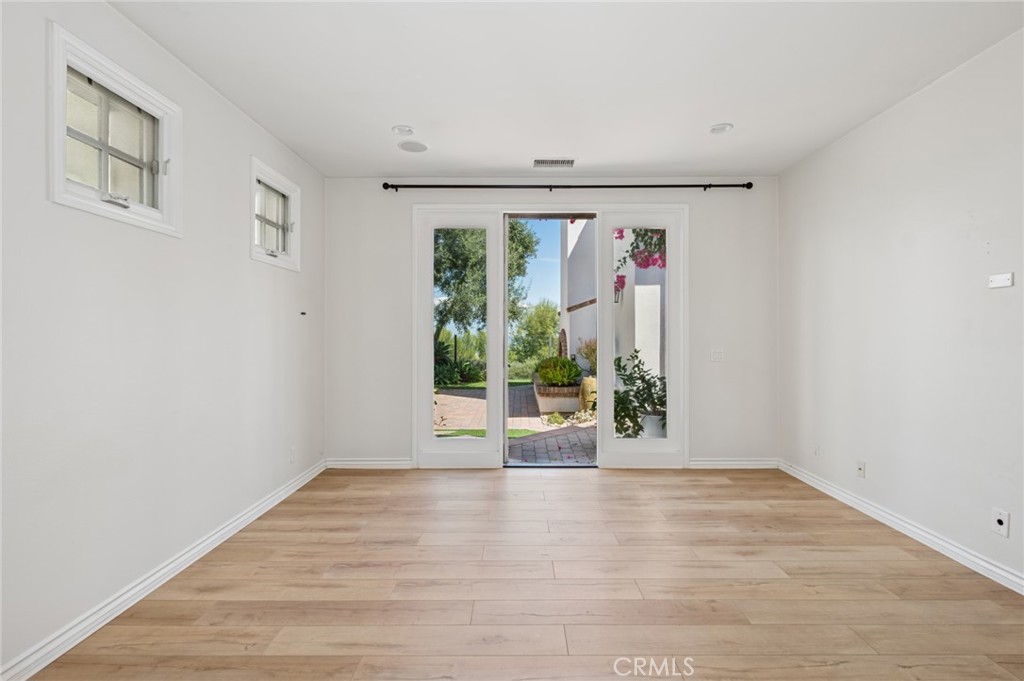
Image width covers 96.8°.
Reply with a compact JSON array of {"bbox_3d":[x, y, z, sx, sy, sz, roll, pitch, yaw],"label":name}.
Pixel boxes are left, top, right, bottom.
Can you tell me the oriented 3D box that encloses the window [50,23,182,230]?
[{"bbox_3d":[-1.806,-0.894,2.097,0.100,0.705,0.701,0,1,1],"label":"window"}]

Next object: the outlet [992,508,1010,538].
[{"bbox_3d":[2.418,0.904,2.253,0.010,0.117,0.074,0,1,1],"label":"outlet"}]

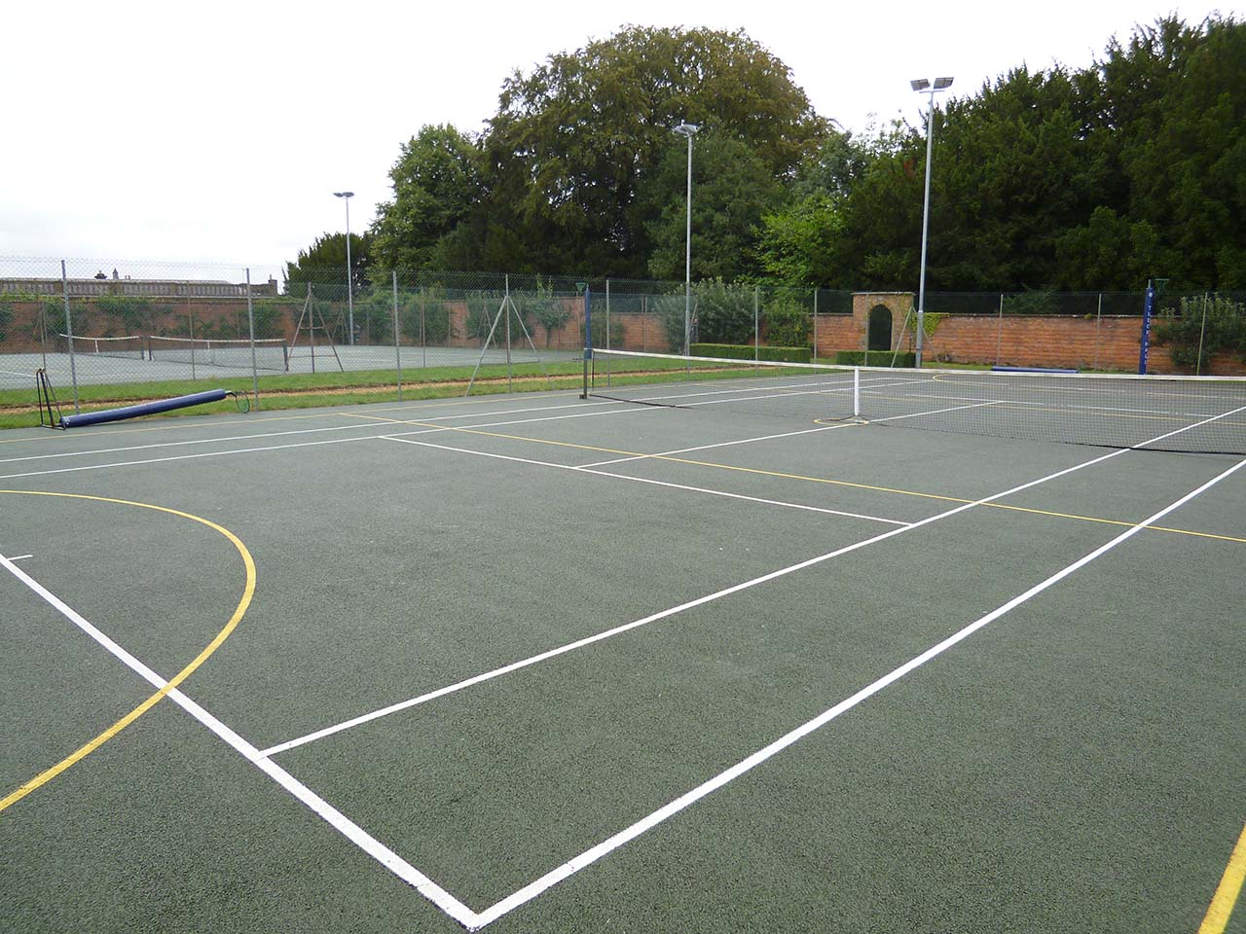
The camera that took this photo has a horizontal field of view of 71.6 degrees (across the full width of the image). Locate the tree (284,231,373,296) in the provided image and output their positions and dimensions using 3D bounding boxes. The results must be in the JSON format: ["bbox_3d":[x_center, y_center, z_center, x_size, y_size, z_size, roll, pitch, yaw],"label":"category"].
[{"bbox_3d":[-24.409,-15.067,72.595,8.300,9.248,8.000,-3,10,-18],"label":"tree"}]

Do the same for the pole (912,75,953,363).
[{"bbox_3d":[11.084,-8.741,31.674,1.500,10.312,0.800,3,10,18],"label":"pole"}]

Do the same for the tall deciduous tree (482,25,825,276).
[{"bbox_3d":[2.237,-19.311,60.629,23.600,21.699,22.000,1,9,2],"label":"tall deciduous tree"}]

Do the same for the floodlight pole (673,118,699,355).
[{"bbox_3d":[2.885,-10.141,39.590,0.800,10.445,1.500,-8,12,-40],"label":"floodlight pole"}]

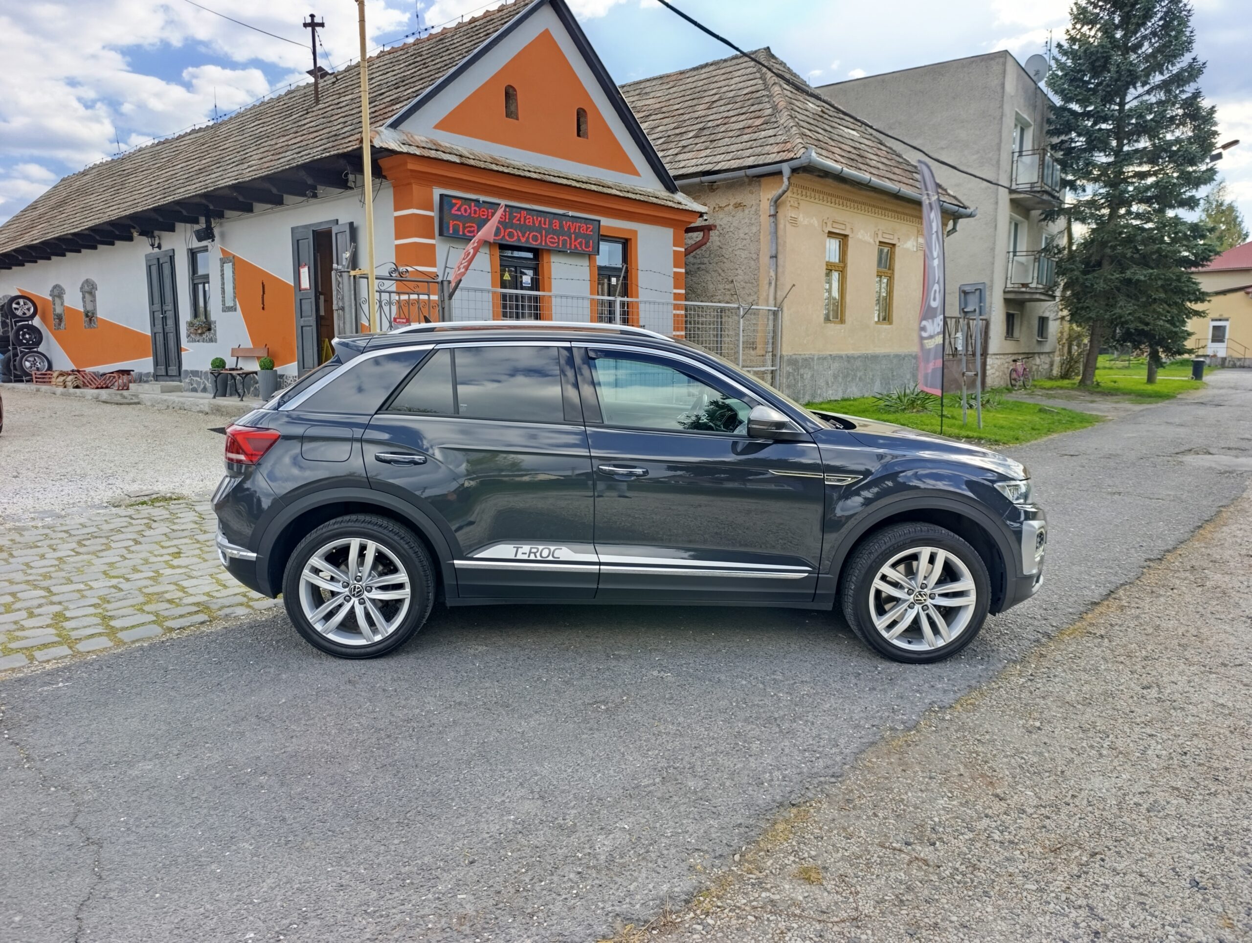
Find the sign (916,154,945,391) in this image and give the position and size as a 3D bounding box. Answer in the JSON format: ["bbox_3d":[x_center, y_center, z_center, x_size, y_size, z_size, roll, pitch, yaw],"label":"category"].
[{"bbox_3d":[4.718,-2.959,12.905,0.120,3.575,0.500,-7,11,-41],"label":"sign"}]

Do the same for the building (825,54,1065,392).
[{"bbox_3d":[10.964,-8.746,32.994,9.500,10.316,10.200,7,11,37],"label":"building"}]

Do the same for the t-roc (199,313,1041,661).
[{"bbox_3d":[0.070,-0.024,4.620,4.236,1.573,1.880,1,9,-2],"label":"t-roc"}]

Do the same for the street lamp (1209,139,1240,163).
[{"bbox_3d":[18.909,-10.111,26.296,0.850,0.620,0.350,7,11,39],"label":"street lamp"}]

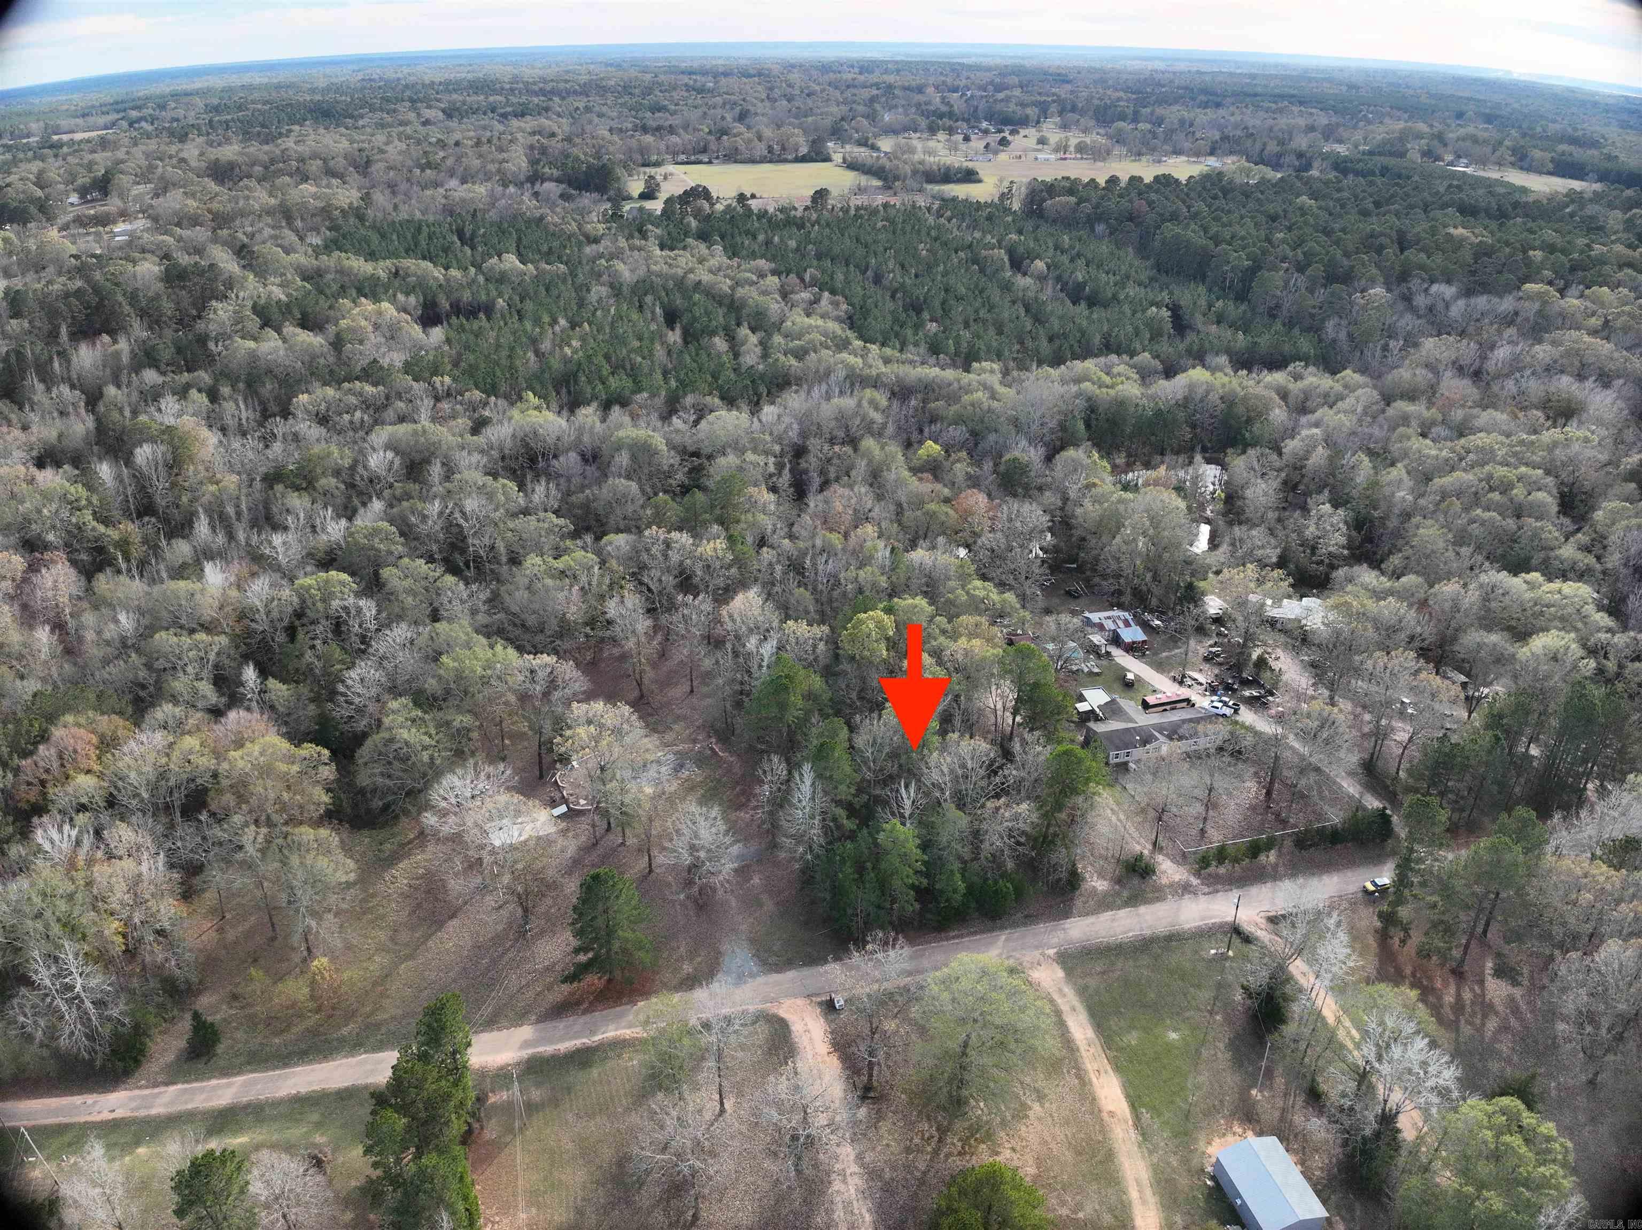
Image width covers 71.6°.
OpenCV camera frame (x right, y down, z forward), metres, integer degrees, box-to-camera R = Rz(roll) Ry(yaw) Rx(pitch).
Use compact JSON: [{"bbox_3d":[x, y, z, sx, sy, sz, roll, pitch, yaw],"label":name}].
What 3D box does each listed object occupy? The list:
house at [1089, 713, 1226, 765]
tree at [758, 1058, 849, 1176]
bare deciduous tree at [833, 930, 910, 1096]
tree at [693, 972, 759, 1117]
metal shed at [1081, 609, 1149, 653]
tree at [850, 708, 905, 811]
[{"bbox_3d":[61.855,21.874,210.797,23.087,5.000,10.286,-7,28,-13],"label":"house"},{"bbox_3d":[-1.940,57.517,128.742,10.349,16.300,10.349,0,27,0],"label":"tree"},{"bbox_3d":[6.027,48.526,136.930,9.300,24.500,9.300,0,27,0],"label":"bare deciduous tree"},{"bbox_3d":[-11.070,51.278,134.679,7.629,22.000,7.629,0,27,0],"label":"tree"},{"bbox_3d":[64.492,3.530,247.742,9.897,4.000,12.104,-7,28,-13],"label":"metal shed"},{"bbox_3d":[9.126,25.726,186.257,8.918,20.500,8.918,0,27,0],"label":"tree"}]

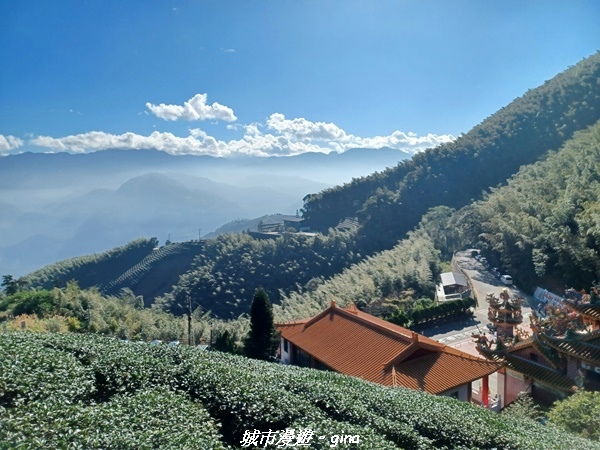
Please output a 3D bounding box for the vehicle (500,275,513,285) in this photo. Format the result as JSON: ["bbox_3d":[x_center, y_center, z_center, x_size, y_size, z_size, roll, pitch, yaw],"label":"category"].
[{"bbox_3d":[53.376,14.216,112.000,1.800,1.650,4.500,1,5,12],"label":"vehicle"}]

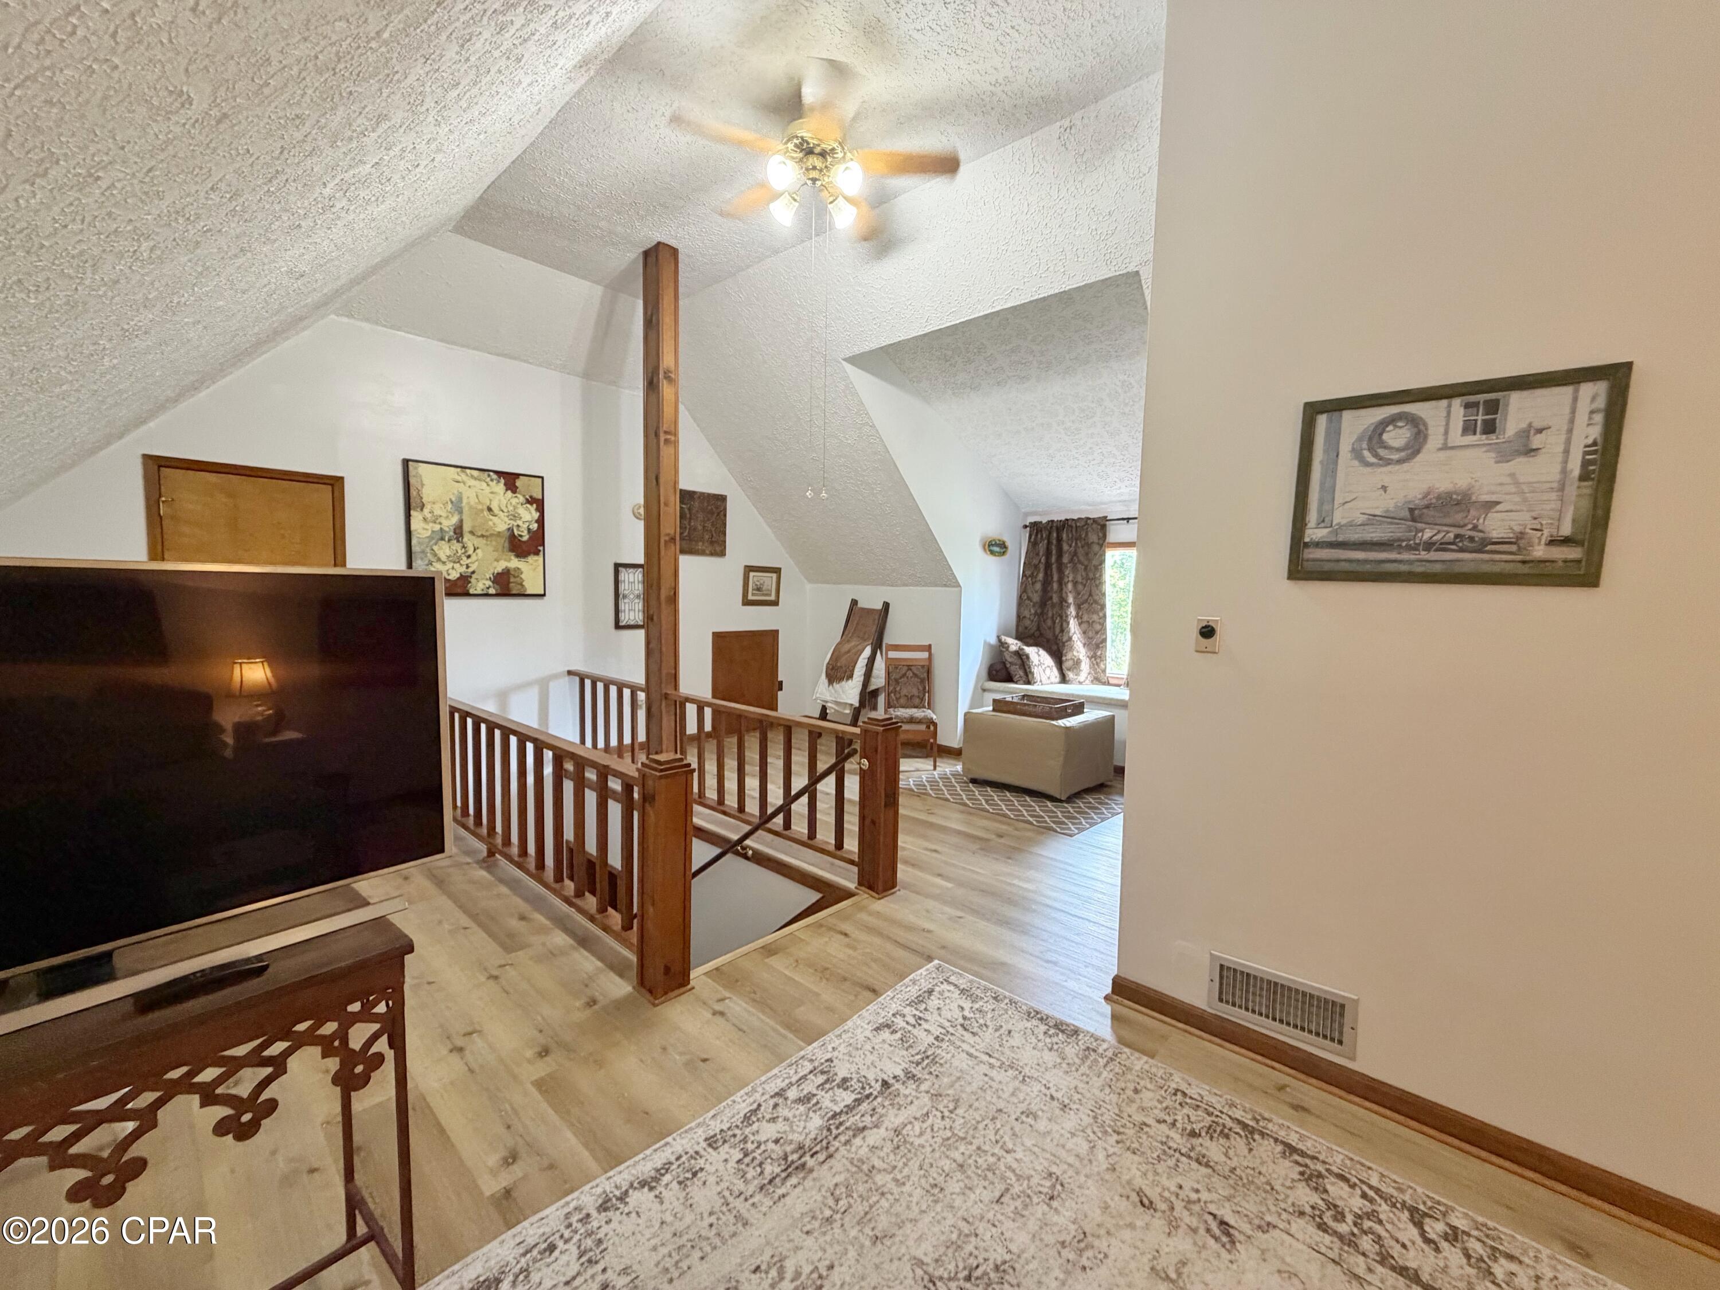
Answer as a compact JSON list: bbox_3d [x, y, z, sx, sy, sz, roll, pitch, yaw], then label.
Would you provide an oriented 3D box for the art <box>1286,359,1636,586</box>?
[{"bbox_3d":[1.528,-0.423,1.842,0.648,0.519,0.028,6,7,42],"label":"art"}]

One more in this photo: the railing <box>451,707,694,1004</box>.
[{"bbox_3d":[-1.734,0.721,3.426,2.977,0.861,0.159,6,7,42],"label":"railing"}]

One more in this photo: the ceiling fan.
[{"bbox_3d":[-0.178,-2.057,2.828,1.175,0.545,1.175,6,7,42],"label":"ceiling fan"}]

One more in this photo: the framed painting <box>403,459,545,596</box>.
[{"bbox_3d":[-2.701,-0.794,4.958,0.045,0.898,0.910,6,7,42],"label":"framed painting"}]

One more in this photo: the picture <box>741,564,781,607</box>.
[{"bbox_3d":[-0.966,-0.576,6.918,0.030,0.396,0.465,6,7,42],"label":"picture"}]

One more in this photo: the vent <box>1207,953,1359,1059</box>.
[{"bbox_3d":[1.304,1.119,2.163,0.396,0.200,0.018,6,7,42],"label":"vent"}]

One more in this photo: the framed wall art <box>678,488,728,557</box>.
[{"bbox_3d":[-1.451,-1.098,6.323,0.030,0.571,0.600,6,7,42],"label":"framed wall art"}]

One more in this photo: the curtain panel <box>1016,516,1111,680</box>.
[{"bbox_3d":[1.869,-0.427,6.498,0.909,1.505,0.120,6,7,42],"label":"curtain panel"}]

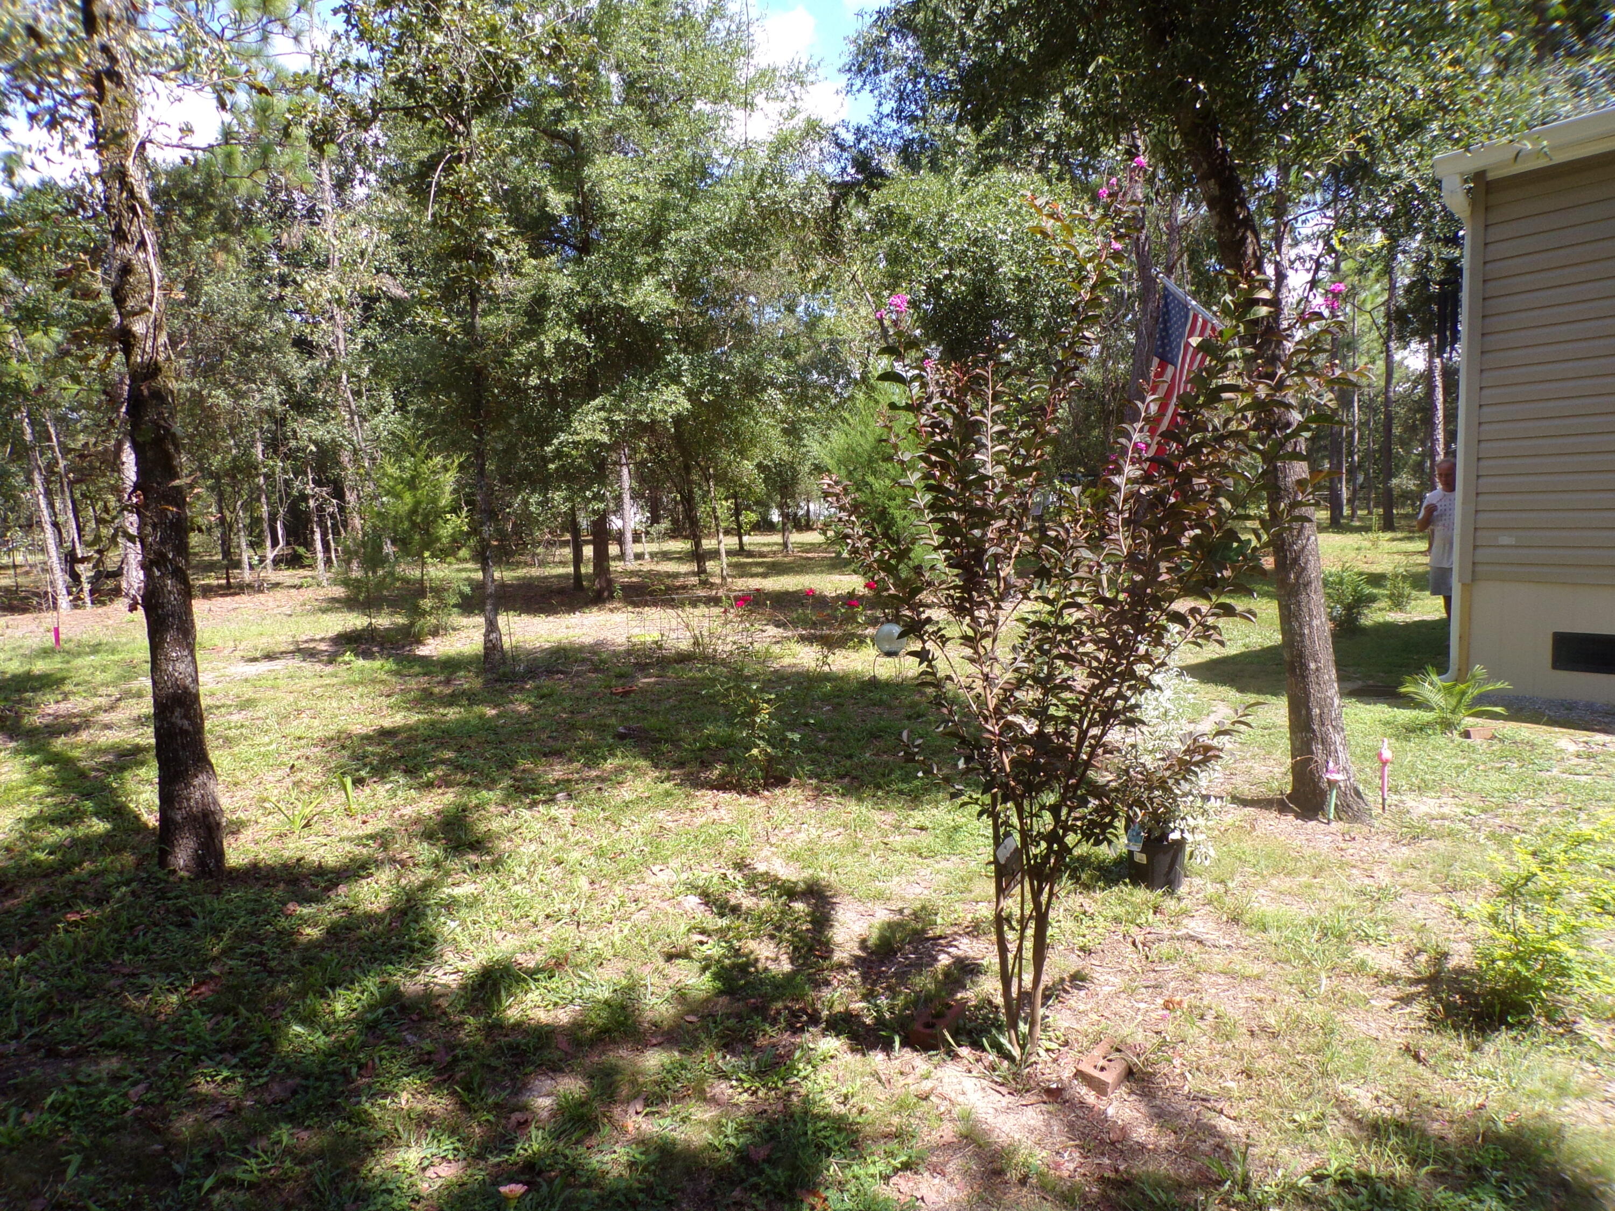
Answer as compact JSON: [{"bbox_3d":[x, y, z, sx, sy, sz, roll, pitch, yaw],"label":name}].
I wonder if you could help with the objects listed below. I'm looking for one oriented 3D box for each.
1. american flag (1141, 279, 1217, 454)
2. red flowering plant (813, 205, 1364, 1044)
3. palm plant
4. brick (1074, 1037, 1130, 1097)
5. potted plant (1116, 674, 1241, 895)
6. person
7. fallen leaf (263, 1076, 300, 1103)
[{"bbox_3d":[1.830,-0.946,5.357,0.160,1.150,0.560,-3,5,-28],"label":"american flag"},{"bbox_3d":[0.660,0.060,2.622,1.260,2.080,1.200,-1,5,0],"label":"red flowering plant"},{"bbox_3d":[3.691,0.532,6.381,0.640,0.400,0.600,1,5,17],"label":"palm plant"},{"bbox_3d":[0.719,1.116,2.684,0.095,0.060,0.194,3,6,40],"label":"brick"},{"bbox_3d":[1.287,0.596,3.945,0.430,0.780,0.420,1,5,17],"label":"potted plant"},{"bbox_3d":[5.552,-0.431,9.700,0.540,1.730,0.360,1,5,25],"label":"person"},{"bbox_3d":[-1.210,1.117,2.578,0.090,0.030,0.100,-2,5,-17],"label":"fallen leaf"}]

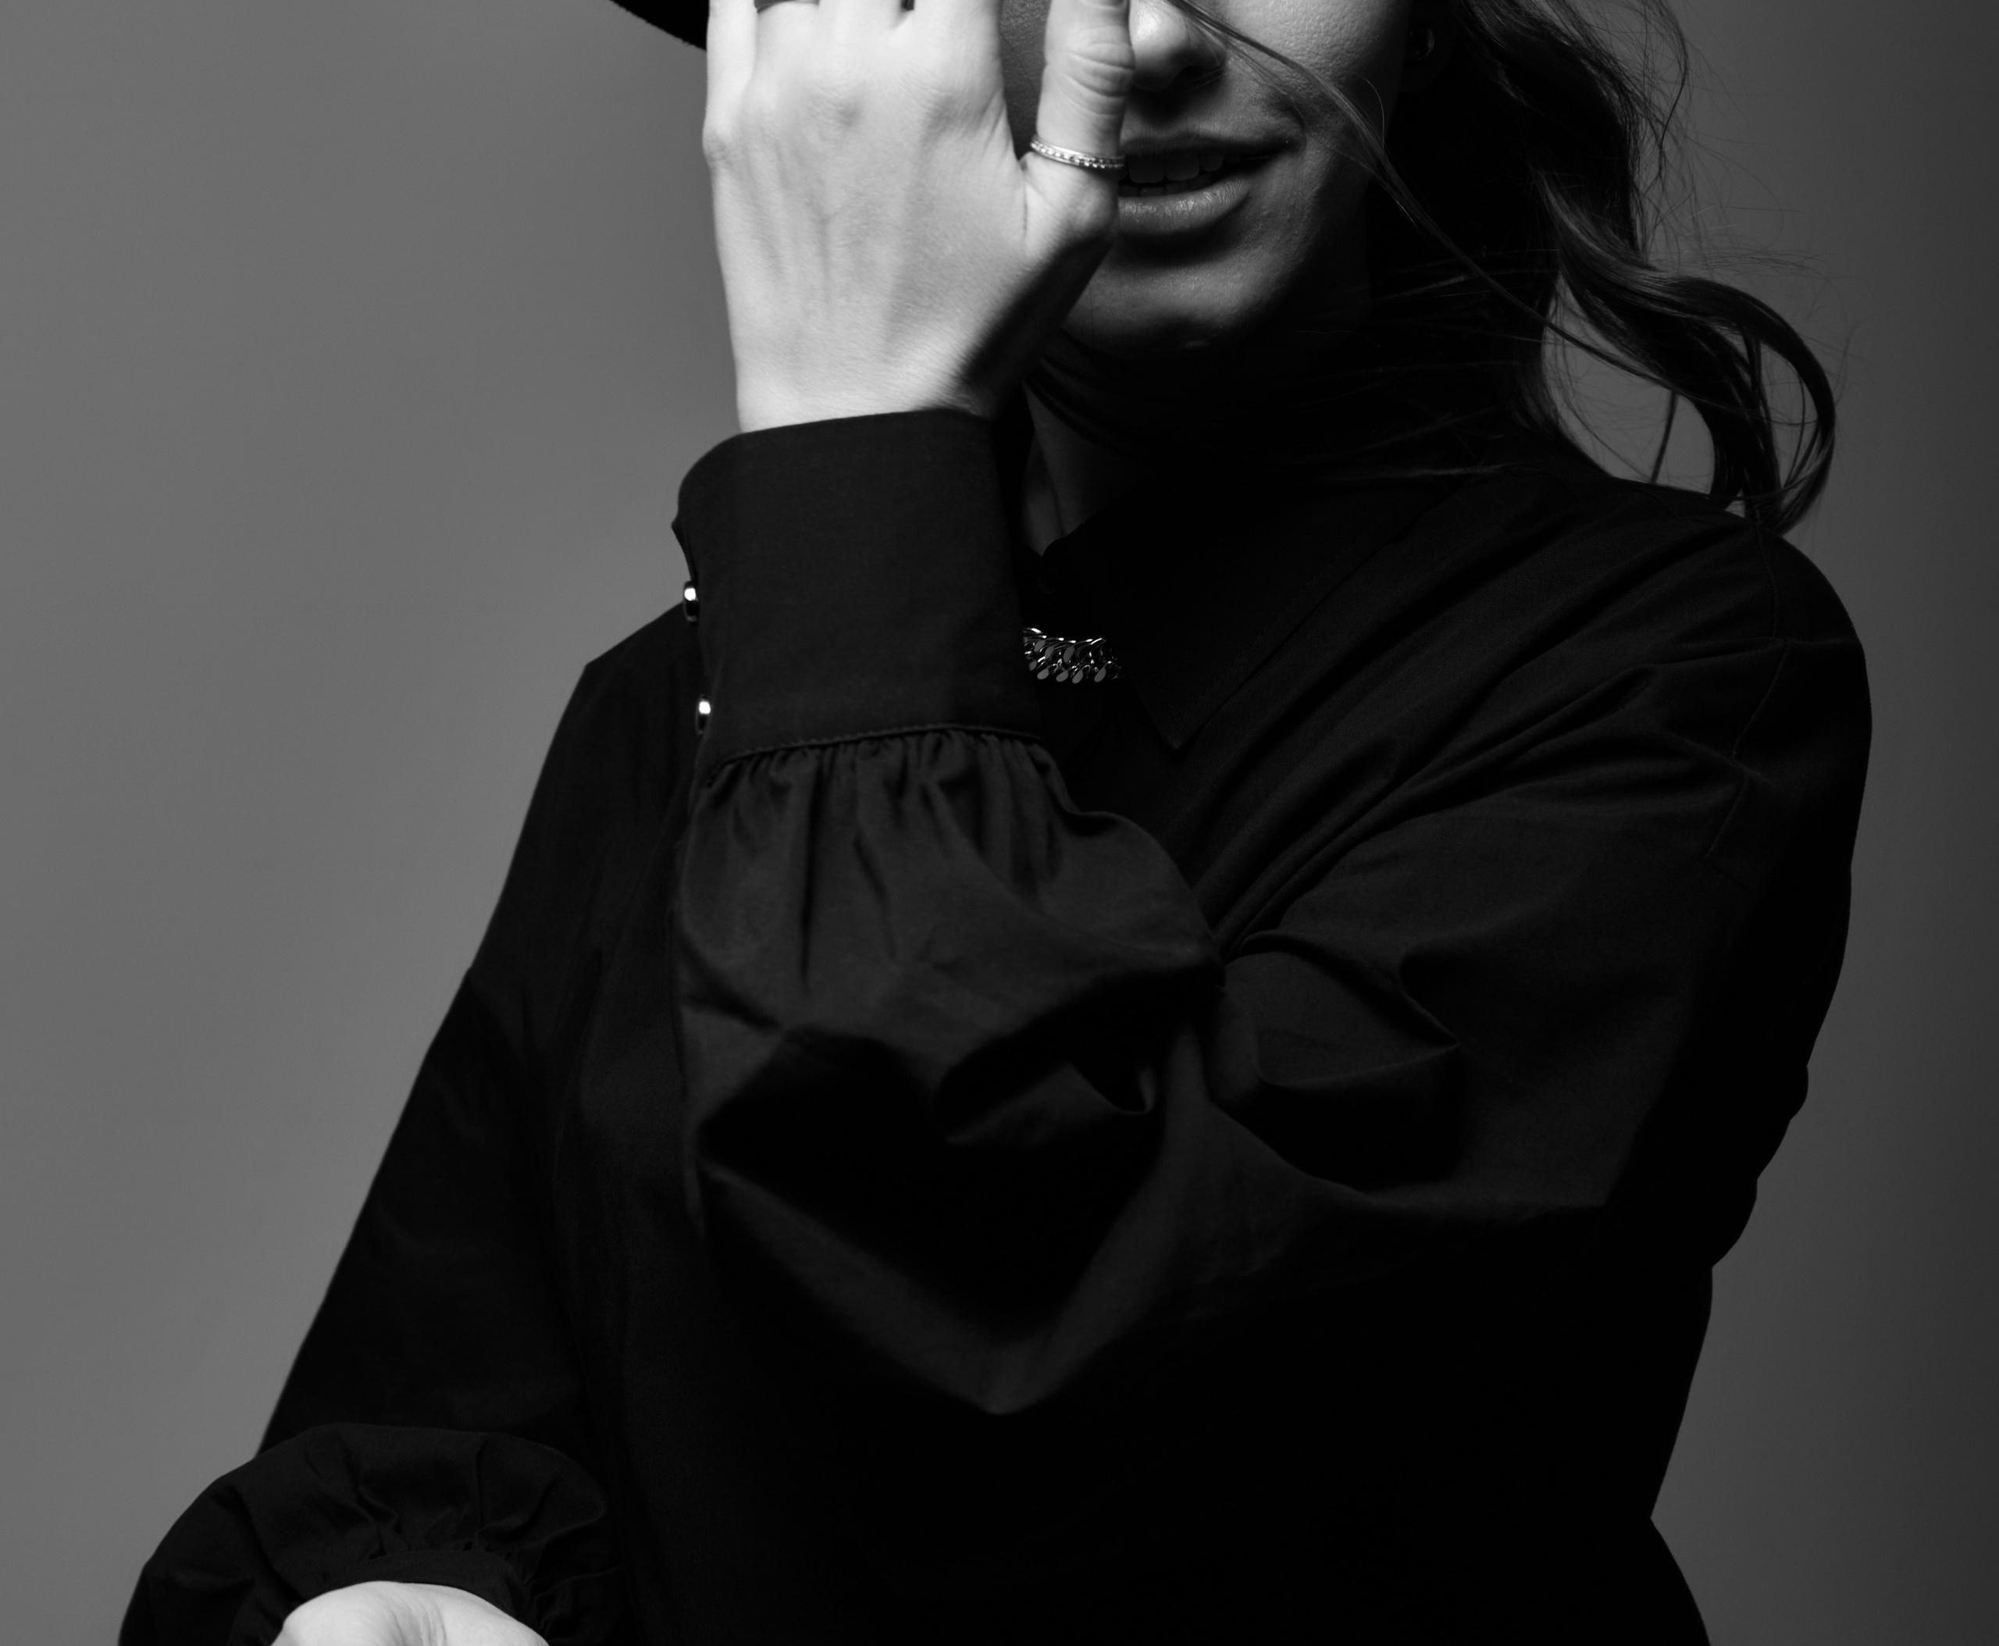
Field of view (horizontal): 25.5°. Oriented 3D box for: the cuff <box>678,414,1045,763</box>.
[{"bbox_3d":[-0.033,-0.055,1.040,0.080,0.081,0.065,-6,-3,6],"label":"cuff"}]

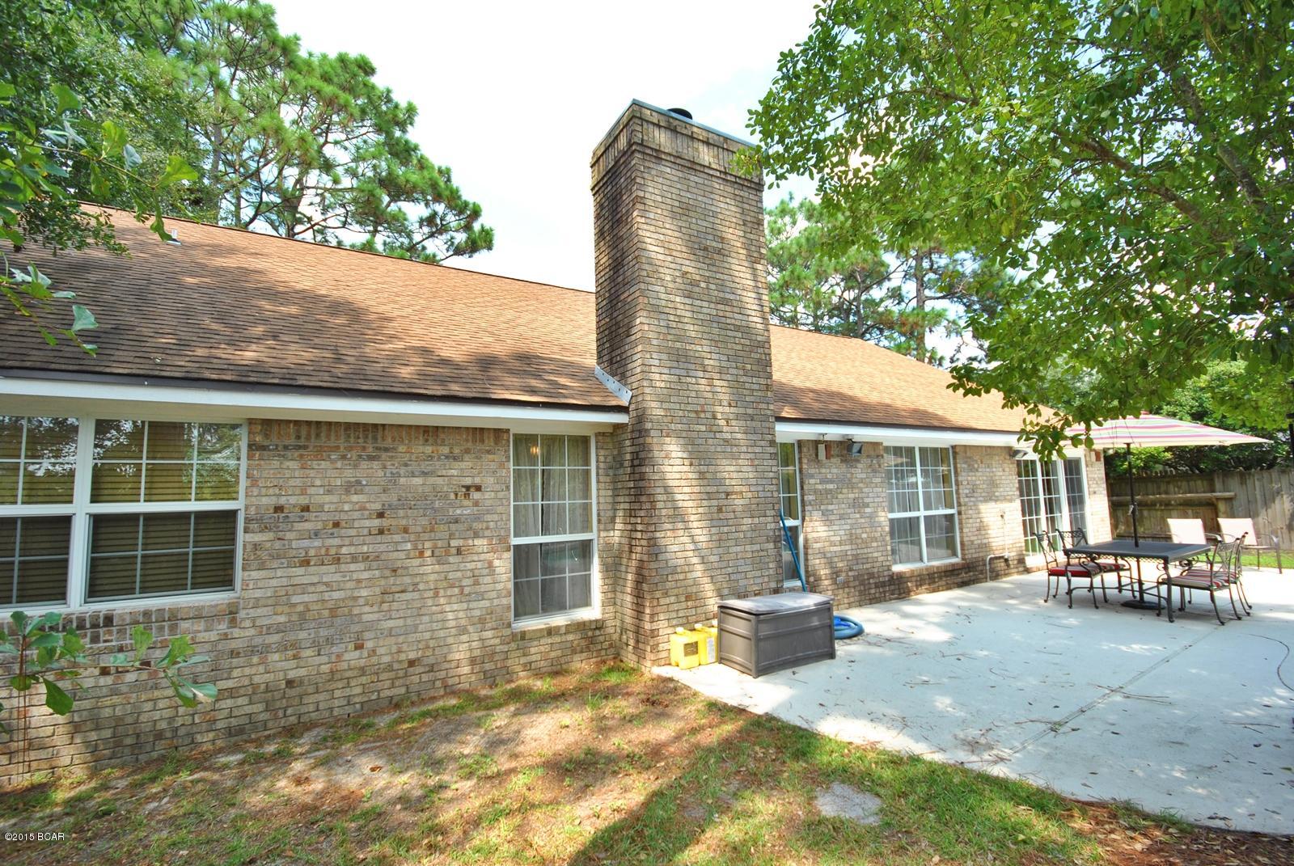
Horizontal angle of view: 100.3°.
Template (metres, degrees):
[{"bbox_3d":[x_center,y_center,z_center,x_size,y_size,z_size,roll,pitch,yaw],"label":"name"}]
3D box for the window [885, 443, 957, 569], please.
[{"bbox_3d":[4.183,1.093,8.170,1.710,1.810,0.110,2,-7,-30],"label":"window"}]

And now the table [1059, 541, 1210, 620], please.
[{"bbox_3d":[6.265,1.829,6.840,1.550,0.730,1.010,2,-7,-30],"label":"table"}]

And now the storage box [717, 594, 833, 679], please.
[{"bbox_3d":[1.211,1.834,5.005,1.030,0.550,0.515,2,-7,-30],"label":"storage box"}]

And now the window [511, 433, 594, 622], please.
[{"bbox_3d":[-0.889,0.909,5.221,0.870,1.820,0.110,2,-7,-30],"label":"window"}]

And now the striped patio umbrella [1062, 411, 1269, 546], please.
[{"bbox_3d":[6.289,0.966,6.906,2.400,2.460,2.400,2,-7,-30],"label":"striped patio umbrella"}]

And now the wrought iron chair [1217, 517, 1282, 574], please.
[{"bbox_3d":[10.401,1.909,9.366,0.580,0.920,0.680,-4,-7,21],"label":"wrought iron chair"}]

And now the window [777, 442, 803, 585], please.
[{"bbox_3d":[1.588,0.992,6.668,0.870,1.810,0.110,2,-7,-30],"label":"window"}]

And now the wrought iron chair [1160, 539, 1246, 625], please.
[{"bbox_3d":[6.384,1.675,6.265,0.590,0.910,0.670,2,-7,-27],"label":"wrought iron chair"}]

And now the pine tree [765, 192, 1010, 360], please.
[{"bbox_3d":[10.380,-2.887,22.308,8.200,13.200,8.200,2,-7,-30],"label":"pine tree"}]

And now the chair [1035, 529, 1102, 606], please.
[{"bbox_3d":[5.690,1.794,7.237,0.590,0.910,0.660,3,-8,-36],"label":"chair"}]

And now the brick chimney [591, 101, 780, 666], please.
[{"bbox_3d":[0.418,-0.560,5.921,1.705,5.550,1.080,2,-7,-30],"label":"brick chimney"}]

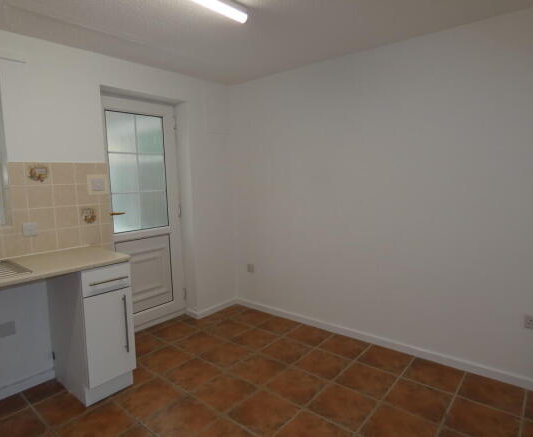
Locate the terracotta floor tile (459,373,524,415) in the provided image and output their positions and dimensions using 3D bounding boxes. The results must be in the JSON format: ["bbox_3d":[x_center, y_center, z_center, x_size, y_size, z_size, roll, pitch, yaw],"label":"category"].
[{"bbox_3d":[1.406,1.095,2.109,0.327,0.010,0.327,3,7,40],"label":"terracotta floor tile"}]

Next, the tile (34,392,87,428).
[{"bbox_3d":[-1.225,1.163,2.117,0.326,0.010,0.326,3,8,40],"label":"tile"}]

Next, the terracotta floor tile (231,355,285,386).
[{"bbox_3d":[-0.057,1.101,2.467,0.318,0.012,0.318,3,8,40],"label":"terracotta floor tile"}]

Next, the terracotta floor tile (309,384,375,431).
[{"bbox_3d":[0.460,1.130,2.028,0.327,0.010,0.327,3,7,40],"label":"terracotta floor tile"}]

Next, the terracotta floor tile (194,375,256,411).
[{"bbox_3d":[-0.277,1.137,2.209,0.318,0.012,0.318,3,8,40],"label":"terracotta floor tile"}]

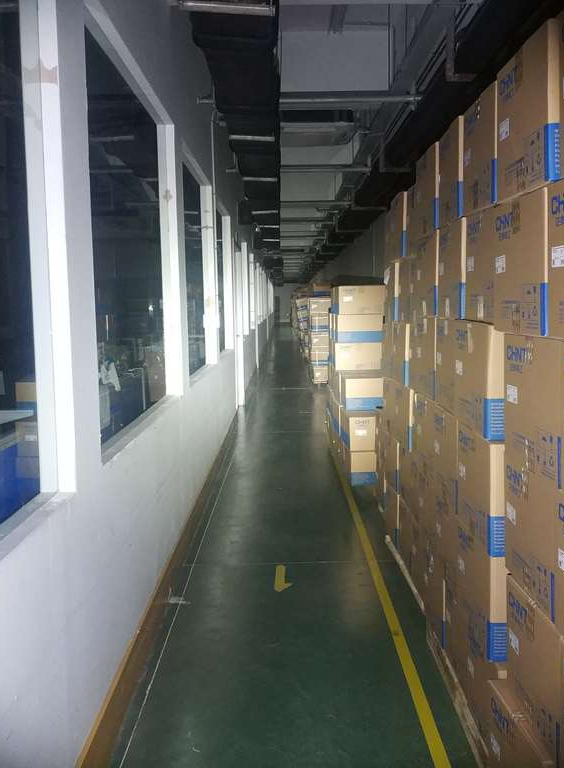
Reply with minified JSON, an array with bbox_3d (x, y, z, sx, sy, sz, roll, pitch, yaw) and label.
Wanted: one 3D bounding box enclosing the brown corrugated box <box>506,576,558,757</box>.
[{"bbox_3d":[0.879,0.722,2.486,0.455,0.338,0.549,-1,5,0],"label":"brown corrugated box"}]

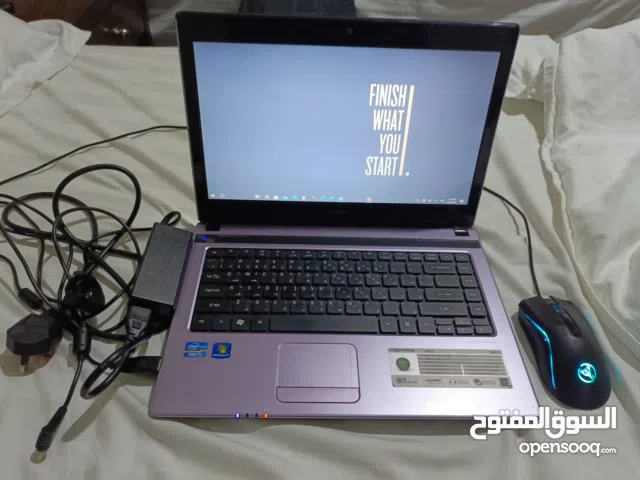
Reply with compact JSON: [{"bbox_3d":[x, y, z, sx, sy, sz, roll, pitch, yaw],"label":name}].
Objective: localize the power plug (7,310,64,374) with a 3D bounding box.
[{"bbox_3d":[-0.282,0.105,0.440,0.042,0.040,0.050,13,12,-12],"label":"power plug"}]

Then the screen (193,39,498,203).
[{"bbox_3d":[0.026,-0.120,0.491,0.309,0.174,0.006,1,31,-2],"label":"screen"}]

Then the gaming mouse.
[{"bbox_3d":[0.248,0.104,0.445,0.064,0.038,0.124,3,46,0],"label":"gaming mouse"}]

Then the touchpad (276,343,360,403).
[{"bbox_3d":[-0.002,0.123,0.411,0.075,0.003,0.059,1,46,-2],"label":"touchpad"}]

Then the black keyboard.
[{"bbox_3d":[0.024,0.053,0.479,0.302,0.006,0.110,1,46,-2],"label":"black keyboard"}]

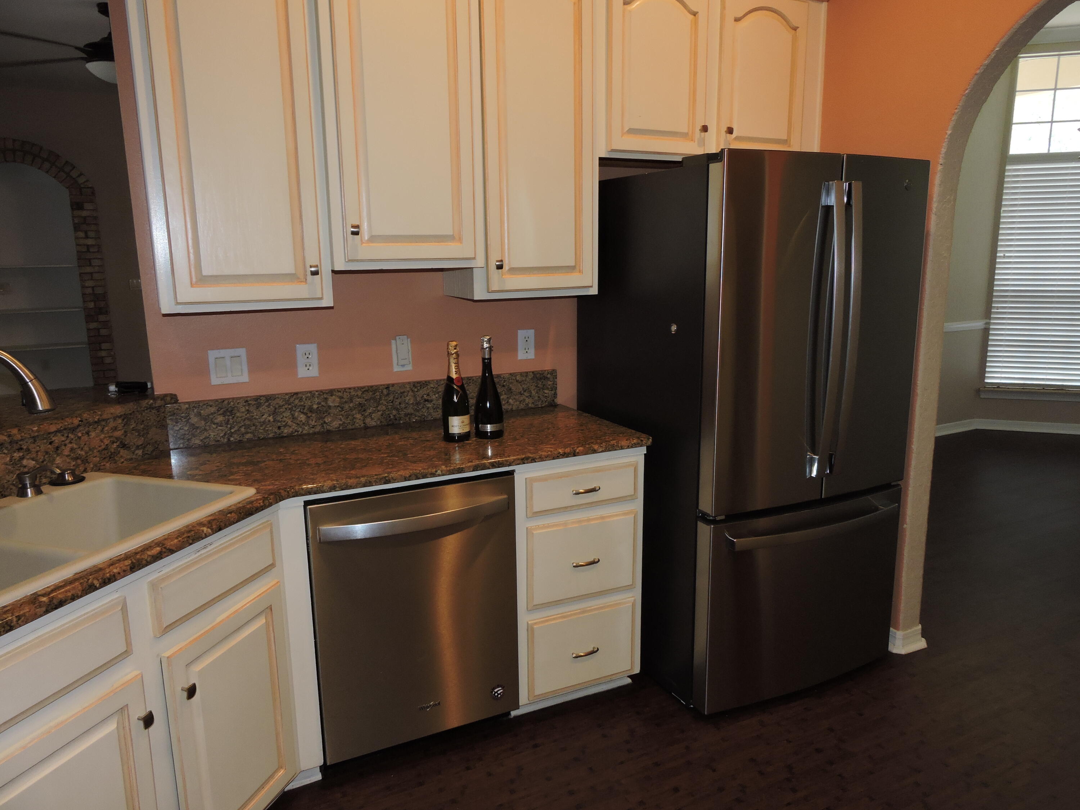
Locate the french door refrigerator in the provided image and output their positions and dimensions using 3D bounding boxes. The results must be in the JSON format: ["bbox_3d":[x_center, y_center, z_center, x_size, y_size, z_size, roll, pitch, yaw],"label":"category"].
[{"bbox_3d":[0.731,0.058,2.751,0.825,1.785,0.935,-6,13,-25],"label":"french door refrigerator"}]

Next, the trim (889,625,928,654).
[{"bbox_3d":[1.402,0.888,2.873,0.151,0.090,0.080,-6,13,-25],"label":"trim"}]

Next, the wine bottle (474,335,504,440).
[{"bbox_3d":[-0.167,-0.057,2.426,0.095,0.326,0.095,-1,11,0],"label":"wine bottle"}]

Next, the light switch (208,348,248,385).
[{"bbox_3d":[-1.006,-0.124,2.423,0.114,0.113,0.009,-6,13,-25],"label":"light switch"}]

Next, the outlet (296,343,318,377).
[{"bbox_3d":[-0.783,-0.149,2.526,0.070,0.113,0.008,-6,13,-25],"label":"outlet"}]

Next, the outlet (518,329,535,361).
[{"bbox_3d":[-0.051,-0.230,2.863,0.070,0.113,0.008,-6,13,-25],"label":"outlet"}]

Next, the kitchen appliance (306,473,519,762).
[{"bbox_3d":[-0.456,0.580,2.431,0.600,0.804,0.650,-6,13,-25],"label":"kitchen appliance"}]

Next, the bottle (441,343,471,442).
[{"bbox_3d":[-0.273,-0.044,2.400,0.090,0.314,0.090,-1,11,0],"label":"bottle"}]

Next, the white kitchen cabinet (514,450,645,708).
[{"bbox_3d":[0.013,0.522,2.681,0.456,0.844,0.627,-6,13,-25],"label":"white kitchen cabinet"}]

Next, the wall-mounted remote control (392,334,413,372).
[{"bbox_3d":[-0.488,-0.180,2.657,0.070,0.122,0.018,-6,13,-25],"label":"wall-mounted remote control"}]

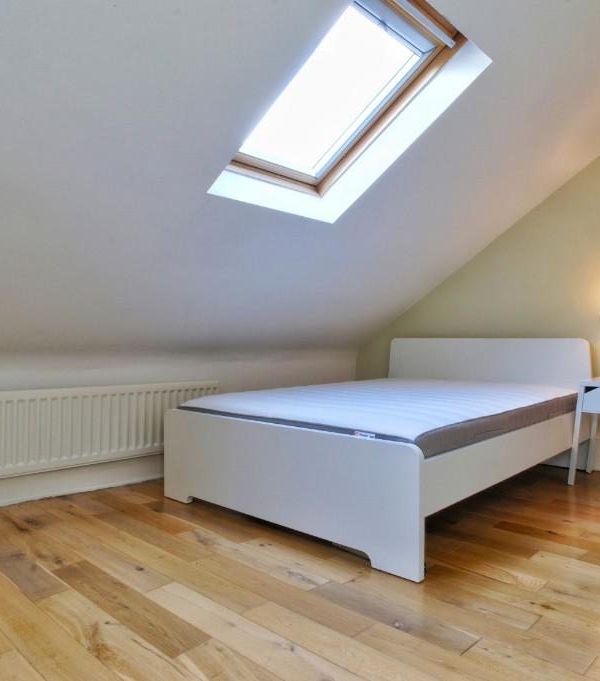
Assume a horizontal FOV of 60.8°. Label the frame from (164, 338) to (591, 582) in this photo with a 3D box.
[{"bbox_3d":[0.554,0.377,2.851,1.450,0.800,2.070,-1,-1,43],"label":"frame"}]

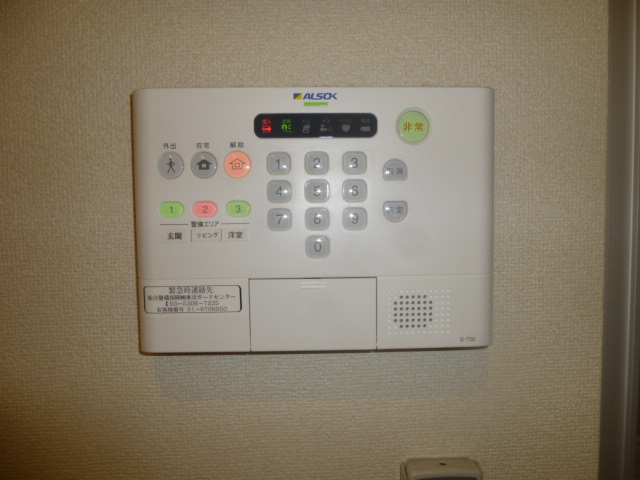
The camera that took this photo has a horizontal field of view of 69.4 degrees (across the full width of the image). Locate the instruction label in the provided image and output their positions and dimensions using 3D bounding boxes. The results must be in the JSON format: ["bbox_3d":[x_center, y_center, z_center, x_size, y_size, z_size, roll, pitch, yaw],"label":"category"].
[{"bbox_3d":[-0.070,0.033,0.256,0.054,0.016,0.002,-1,3,-2],"label":"instruction label"}]

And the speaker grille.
[{"bbox_3d":[0.055,0.040,0.262,0.036,0.026,0.005,-1,3,-2],"label":"speaker grille"}]

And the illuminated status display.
[{"bbox_3d":[-0.002,-0.062,0.255,0.067,0.013,0.005,-1,3,-2],"label":"illuminated status display"}]

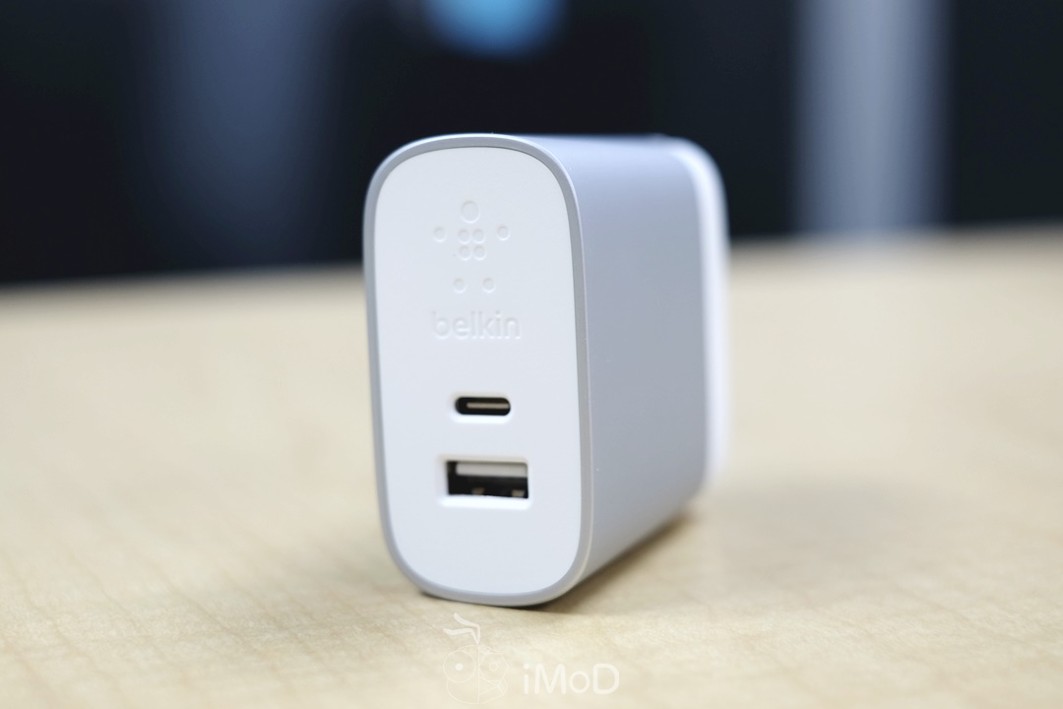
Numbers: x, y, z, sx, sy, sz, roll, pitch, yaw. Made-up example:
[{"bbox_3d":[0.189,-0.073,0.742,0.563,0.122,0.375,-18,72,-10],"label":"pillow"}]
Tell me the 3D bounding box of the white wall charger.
[{"bbox_3d":[0.005,-0.001,0.249,0.034,0.067,0.066,1,8,24],"label":"white wall charger"}]

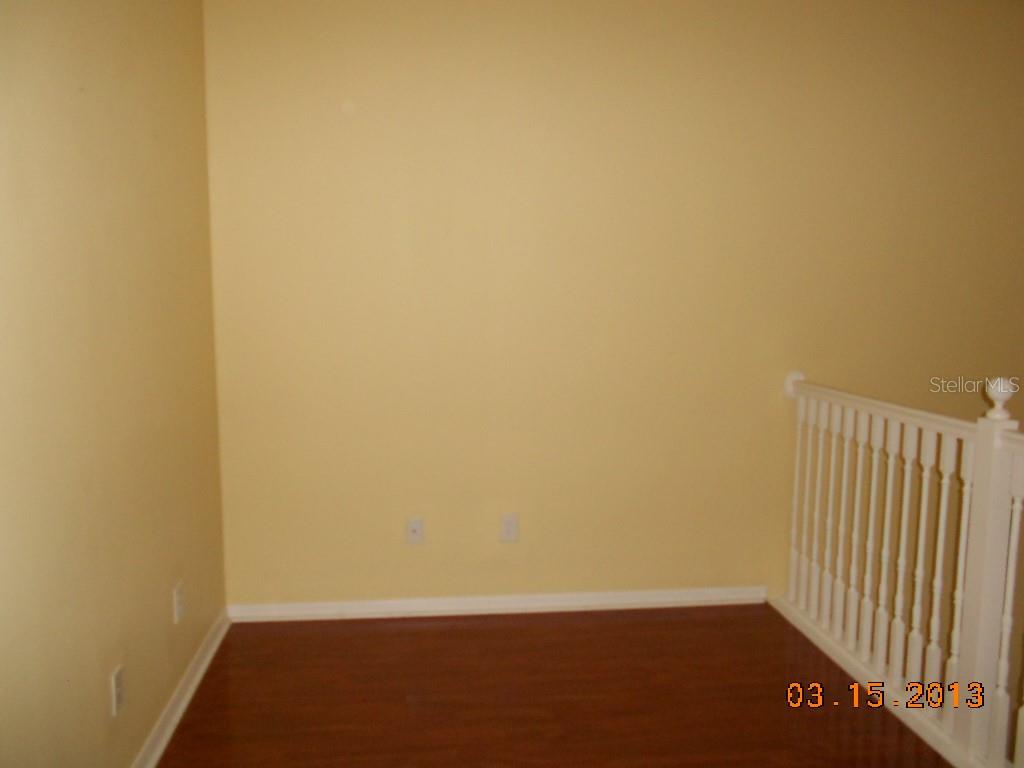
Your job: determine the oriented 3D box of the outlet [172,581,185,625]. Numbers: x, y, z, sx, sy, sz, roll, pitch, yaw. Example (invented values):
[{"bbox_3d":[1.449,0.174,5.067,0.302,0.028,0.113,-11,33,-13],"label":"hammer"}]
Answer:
[{"bbox_3d":[-1.133,0.740,2.610,0.008,0.118,0.073,0,7,-7],"label":"outlet"}]

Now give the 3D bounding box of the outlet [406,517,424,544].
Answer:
[{"bbox_3d":[-0.416,0.633,3.325,0.073,0.118,0.008,0,7,-7],"label":"outlet"}]

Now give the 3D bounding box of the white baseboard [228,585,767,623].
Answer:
[{"bbox_3d":[-0.022,0.975,3.412,2.409,0.076,0.020,0,7,-7],"label":"white baseboard"}]

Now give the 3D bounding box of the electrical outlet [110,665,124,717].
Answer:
[{"bbox_3d":[-1.068,0.826,2.086,0.008,0.118,0.073,0,7,-7],"label":"electrical outlet"}]

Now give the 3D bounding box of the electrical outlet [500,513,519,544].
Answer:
[{"bbox_3d":[-0.011,0.629,3.375,0.073,0.118,0.008,0,7,-7],"label":"electrical outlet"}]

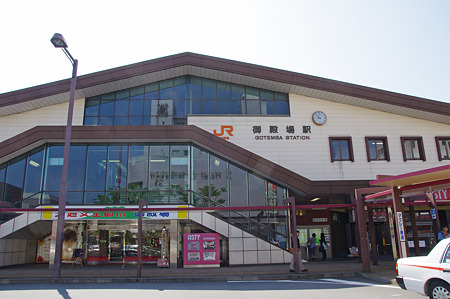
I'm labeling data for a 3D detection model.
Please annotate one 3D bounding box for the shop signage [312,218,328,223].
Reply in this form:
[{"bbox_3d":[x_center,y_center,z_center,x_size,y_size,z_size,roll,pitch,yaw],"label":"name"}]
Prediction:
[{"bbox_3d":[6.003,4.463,21.189,0.957,0.270,0.080,0,-14,-3],"label":"shop signage"}]

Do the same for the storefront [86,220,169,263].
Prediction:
[{"bbox_3d":[-5.773,5.546,20.122,4.788,2.512,0.400,0,-14,-3],"label":"storefront"}]

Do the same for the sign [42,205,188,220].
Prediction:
[{"bbox_3d":[-5.729,3.297,17.556,7.444,0.770,0.100,0,-14,-3],"label":"sign"}]

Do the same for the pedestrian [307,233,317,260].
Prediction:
[{"bbox_3d":[5.292,5.875,20.387,0.550,1.550,0.380,-2,-14,3],"label":"pedestrian"}]

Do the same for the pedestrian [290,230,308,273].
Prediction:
[{"bbox_3d":[3.209,4.436,14.719,0.780,1.706,0.500,0,-14,-3],"label":"pedestrian"}]

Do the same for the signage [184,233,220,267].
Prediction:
[{"bbox_3d":[-1.151,5.118,17.084,1.833,1.671,0.250,0,-14,-3],"label":"signage"}]

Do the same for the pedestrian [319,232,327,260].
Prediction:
[{"bbox_3d":[5.877,5.838,20.256,0.480,1.540,0.380,-2,-14,5],"label":"pedestrian"}]

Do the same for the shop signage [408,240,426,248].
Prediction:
[{"bbox_3d":[11.637,5.750,20.405,1.089,0.395,0.040,0,-14,-3],"label":"shop signage"}]

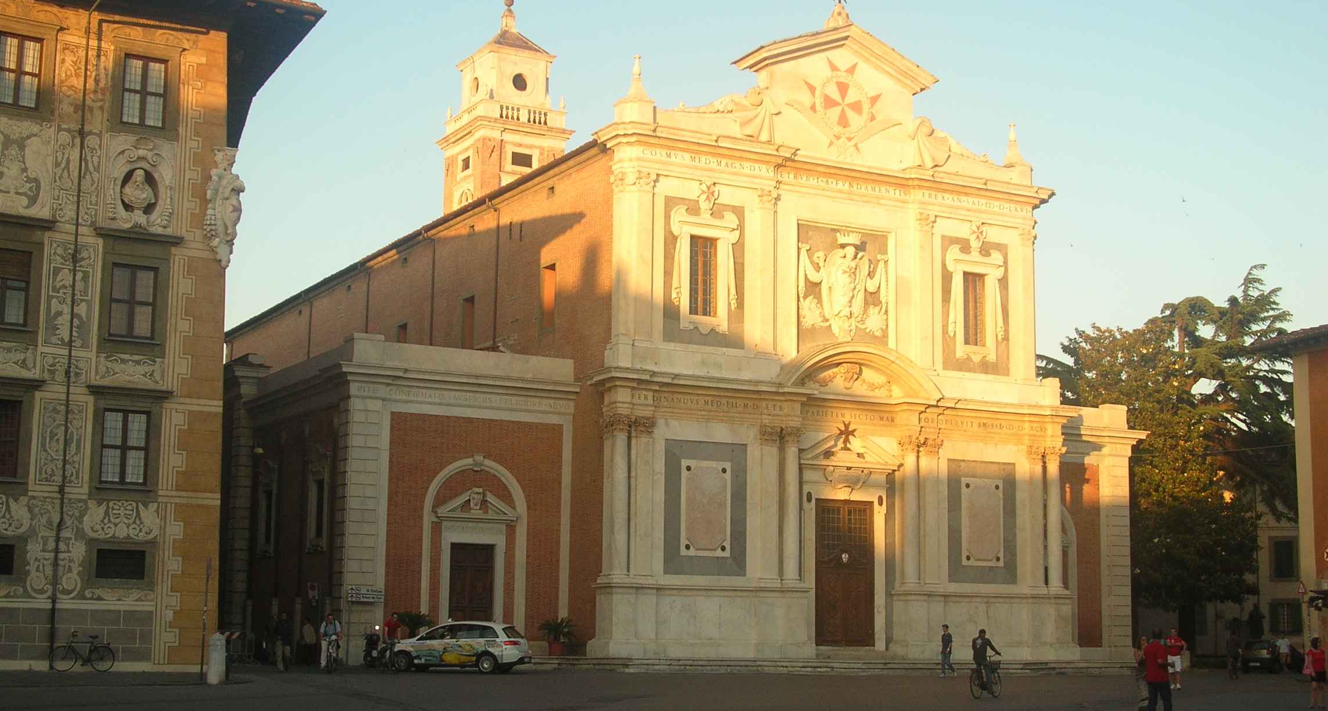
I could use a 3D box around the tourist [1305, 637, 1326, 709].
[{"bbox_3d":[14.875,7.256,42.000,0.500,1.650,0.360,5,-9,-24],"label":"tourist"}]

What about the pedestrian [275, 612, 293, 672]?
[{"bbox_3d":[-11.549,8.704,55.800,0.520,1.750,0.420,0,-9,3],"label":"pedestrian"}]

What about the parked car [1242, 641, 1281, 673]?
[{"bbox_3d":[27.195,13.743,83.906,1.640,1.480,3.900,-3,-9,21],"label":"parked car"}]

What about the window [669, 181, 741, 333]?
[{"bbox_3d":[1.524,-3.490,64.928,2.842,5.520,0.500,5,-10,-28],"label":"window"}]

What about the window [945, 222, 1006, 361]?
[{"bbox_3d":[12.212,-2.486,72.001,2.940,5.560,0.500,5,-10,-28],"label":"window"}]

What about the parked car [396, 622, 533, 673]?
[{"bbox_3d":[-6.570,9.200,58.100,4.750,1.600,1.790,-1,-9,13],"label":"parked car"}]

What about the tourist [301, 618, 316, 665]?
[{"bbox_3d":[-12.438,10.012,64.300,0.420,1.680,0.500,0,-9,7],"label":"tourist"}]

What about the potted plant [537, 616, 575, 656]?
[{"bbox_3d":[-3.628,9.539,62.402,1.220,1.339,1.220,1,-9,0],"label":"potted plant"}]

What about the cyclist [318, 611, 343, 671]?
[{"bbox_3d":[-9.868,8.489,54.533,0.720,1.746,1.700,2,-9,-8],"label":"cyclist"}]

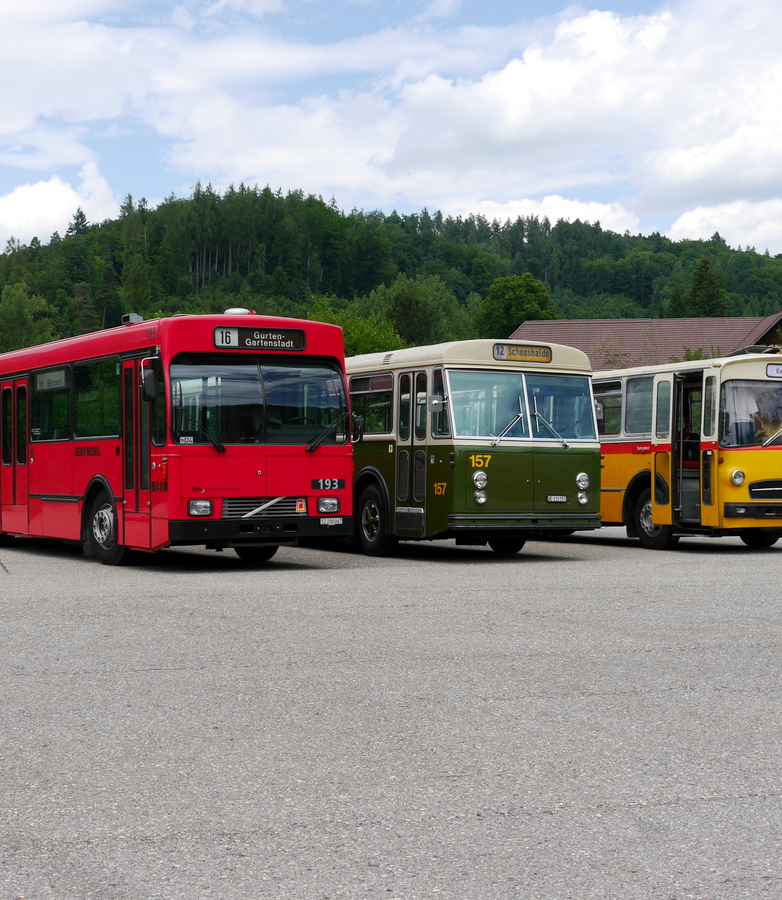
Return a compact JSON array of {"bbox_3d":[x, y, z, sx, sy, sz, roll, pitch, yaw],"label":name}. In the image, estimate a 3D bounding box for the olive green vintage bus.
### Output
[{"bbox_3d":[-0.706,0.075,25.458,2.500,3.050,11.200,1,-1,-28],"label":"olive green vintage bus"}]

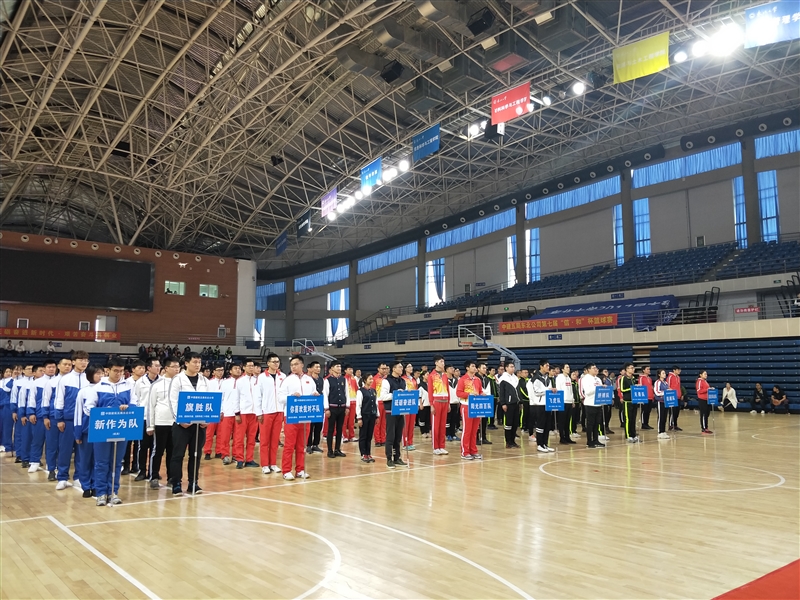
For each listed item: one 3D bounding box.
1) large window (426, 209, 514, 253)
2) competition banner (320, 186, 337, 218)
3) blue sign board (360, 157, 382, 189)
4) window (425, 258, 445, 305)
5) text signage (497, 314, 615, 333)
[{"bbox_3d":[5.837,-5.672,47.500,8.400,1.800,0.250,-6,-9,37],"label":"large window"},{"bbox_3d":[-5.567,-7.654,45.500,2.150,1.500,0.100,-7,-10,44],"label":"competition banner"},{"bbox_3d":[-2.086,-9.261,42.300,0.100,1.570,2.350,7,-10,-43],"label":"blue sign board"},{"bbox_3d":[2.985,-1.526,49.000,1.900,4.100,0.250,-5,-9,35],"label":"window"},{"bbox_3d":[9.565,1.426,35.200,0.100,0.650,8.200,7,-10,-43],"label":"text signage"}]

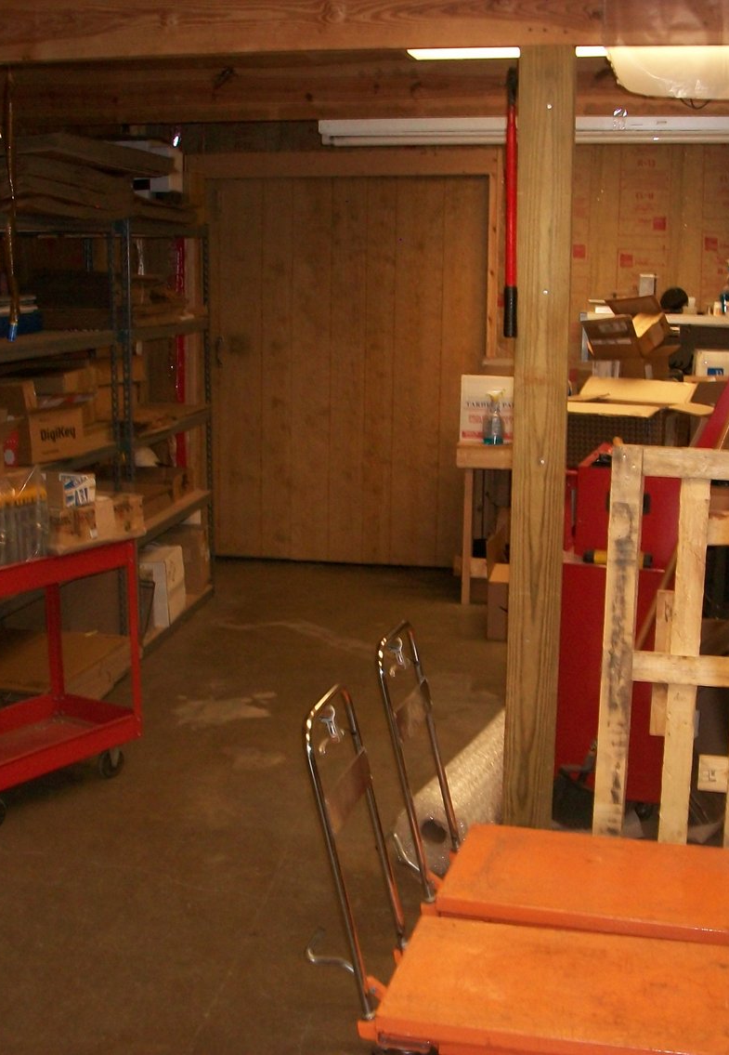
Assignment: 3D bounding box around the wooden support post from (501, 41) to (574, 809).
[{"bbox_3d":[0.469,-0.139,3.712,0.140,2.188,0.140,2,10,9],"label":"wooden support post"}]

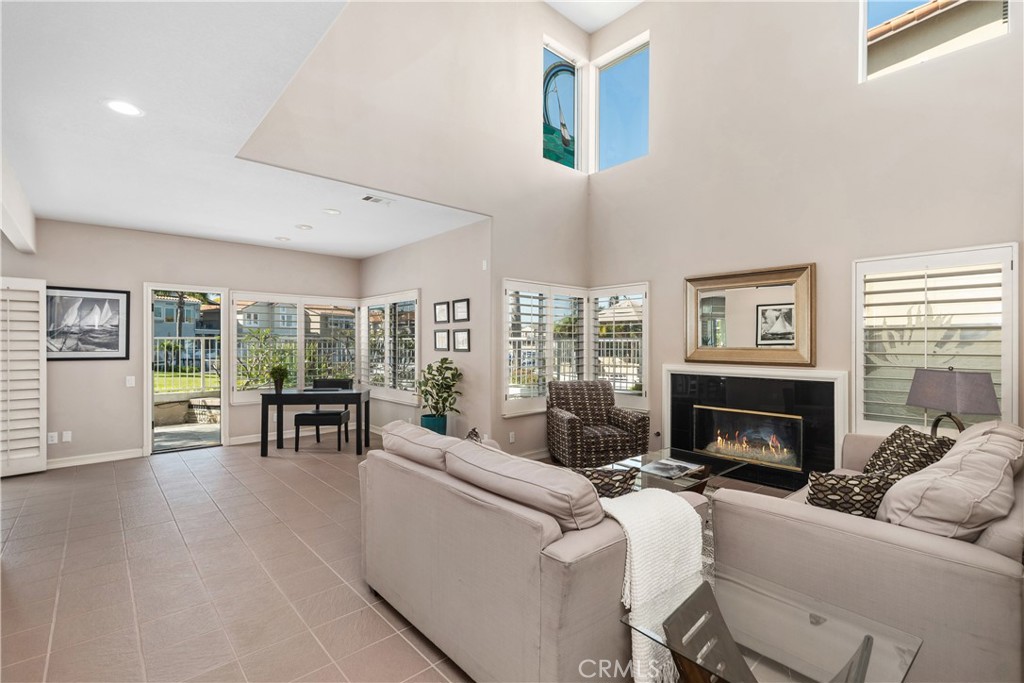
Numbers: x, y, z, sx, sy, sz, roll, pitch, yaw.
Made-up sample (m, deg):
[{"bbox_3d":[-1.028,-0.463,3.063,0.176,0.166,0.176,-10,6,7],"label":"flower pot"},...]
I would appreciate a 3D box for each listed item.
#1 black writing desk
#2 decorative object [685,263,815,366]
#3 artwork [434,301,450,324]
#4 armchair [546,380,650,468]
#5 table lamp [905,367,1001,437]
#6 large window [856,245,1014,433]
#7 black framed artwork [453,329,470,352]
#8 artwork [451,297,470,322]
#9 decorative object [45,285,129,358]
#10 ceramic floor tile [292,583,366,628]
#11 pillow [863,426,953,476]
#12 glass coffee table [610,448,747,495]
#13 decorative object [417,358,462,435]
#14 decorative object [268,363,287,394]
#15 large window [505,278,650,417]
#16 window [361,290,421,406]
[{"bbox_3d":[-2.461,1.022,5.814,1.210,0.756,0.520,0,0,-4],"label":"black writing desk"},{"bbox_3d":[2.338,-0.235,4.573,0.065,0.920,1.213,0,0,-42],"label":"decorative object"},{"bbox_3d":[-0.867,-0.353,5.636,0.025,0.267,0.308,0,0,-42],"label":"artwork"},{"bbox_3d":[0.952,0.945,5.243,0.920,0.910,0.790,0,0,-13],"label":"armchair"},{"bbox_3d":[3.104,0.505,3.220,0.255,0.650,0.469,0,0,8],"label":"table lamp"},{"bbox_3d":[3.277,0.070,3.589,0.080,1.540,0.950,0,0,-42],"label":"large window"},{"bbox_3d":[-0.570,-0.006,5.273,0.022,0.256,0.326,0,0,-42],"label":"black framed artwork"},{"bbox_3d":[-0.575,-0.352,5.280,0.022,0.256,0.321,0,0,-42],"label":"artwork"},{"bbox_3d":[-4.940,-0.190,5.111,1.000,0.818,0.030,0,0,-42],"label":"decorative object"},{"bbox_3d":[-0.969,1.405,2.421,0.305,0.010,0.305,0,0,-42],"label":"ceramic floor tile"},{"bbox_3d":[2.690,0.810,3.090,0.150,0.430,0.430,37,3,-12],"label":"pillow"},{"bbox_3d":[1.203,1.188,3.507,1.200,0.430,0.690,0,0,-40],"label":"glass coffee table"},{"bbox_3d":[-0.836,0.786,5.210,0.540,1.228,0.540,0,0,0],"label":"decorative object"},{"bbox_3d":[-2.900,0.467,5.670,0.225,0.355,0.225,0,0,0],"label":"decorative object"},{"bbox_3d":[0.770,0.070,5.244,1.531,1.540,0.913,0,0,-42],"label":"large window"},{"bbox_3d":[-1.846,0.075,6.723,0.080,1.550,1.881,0,0,-42],"label":"window"}]

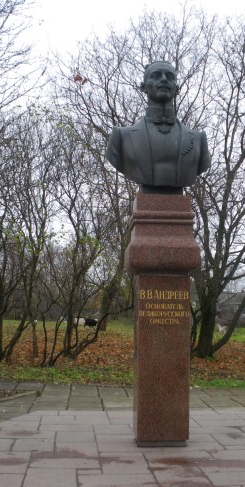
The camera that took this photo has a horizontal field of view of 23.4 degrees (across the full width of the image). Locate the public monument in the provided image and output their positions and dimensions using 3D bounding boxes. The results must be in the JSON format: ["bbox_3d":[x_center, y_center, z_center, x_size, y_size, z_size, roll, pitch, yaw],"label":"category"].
[{"bbox_3d":[0.435,0.010,7.019,1.252,4.543,0.800,1,-6,-4],"label":"public monument"}]

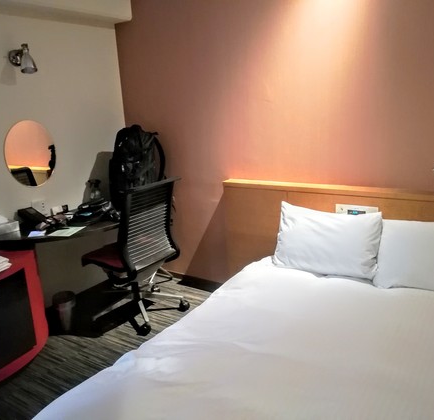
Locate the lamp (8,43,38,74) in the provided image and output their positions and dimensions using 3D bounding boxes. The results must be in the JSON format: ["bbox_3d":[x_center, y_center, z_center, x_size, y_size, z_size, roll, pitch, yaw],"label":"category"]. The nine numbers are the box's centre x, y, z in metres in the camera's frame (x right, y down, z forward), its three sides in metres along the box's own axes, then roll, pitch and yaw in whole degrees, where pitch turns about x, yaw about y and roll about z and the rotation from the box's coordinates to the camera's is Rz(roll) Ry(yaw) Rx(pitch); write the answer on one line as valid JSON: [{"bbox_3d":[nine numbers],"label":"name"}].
[{"bbox_3d":[-1.229,-0.955,2.668,0.181,0.172,0.113,6,17,35],"label":"lamp"}]

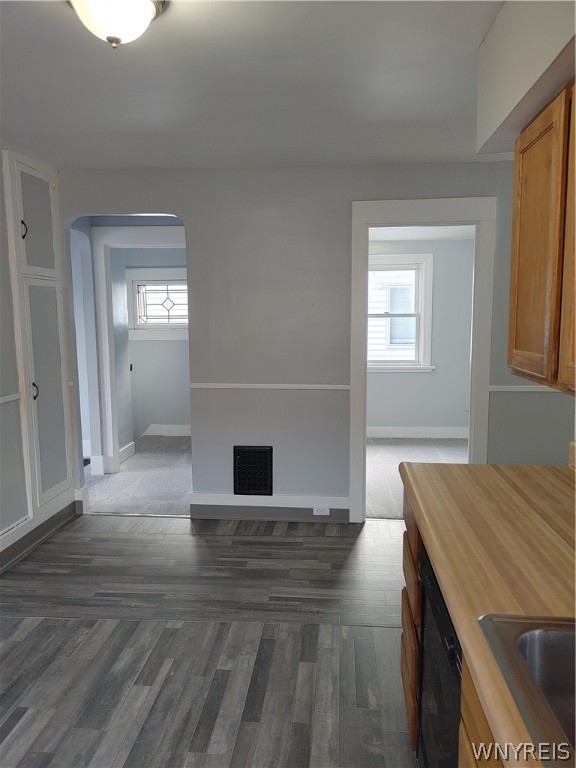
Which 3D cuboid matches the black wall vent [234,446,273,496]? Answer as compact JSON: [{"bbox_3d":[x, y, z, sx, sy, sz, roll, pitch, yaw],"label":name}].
[{"bbox_3d":[-0.253,0.635,4.171,0.277,0.364,0.025,0,7,6],"label":"black wall vent"}]

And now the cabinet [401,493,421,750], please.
[{"bbox_3d":[0.737,0.823,1.976,0.630,0.876,0.465,0,7,6],"label":"cabinet"}]

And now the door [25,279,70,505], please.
[{"bbox_3d":[-1.622,0.057,3.940,0.025,1.469,0.440,0,7,6],"label":"door"}]

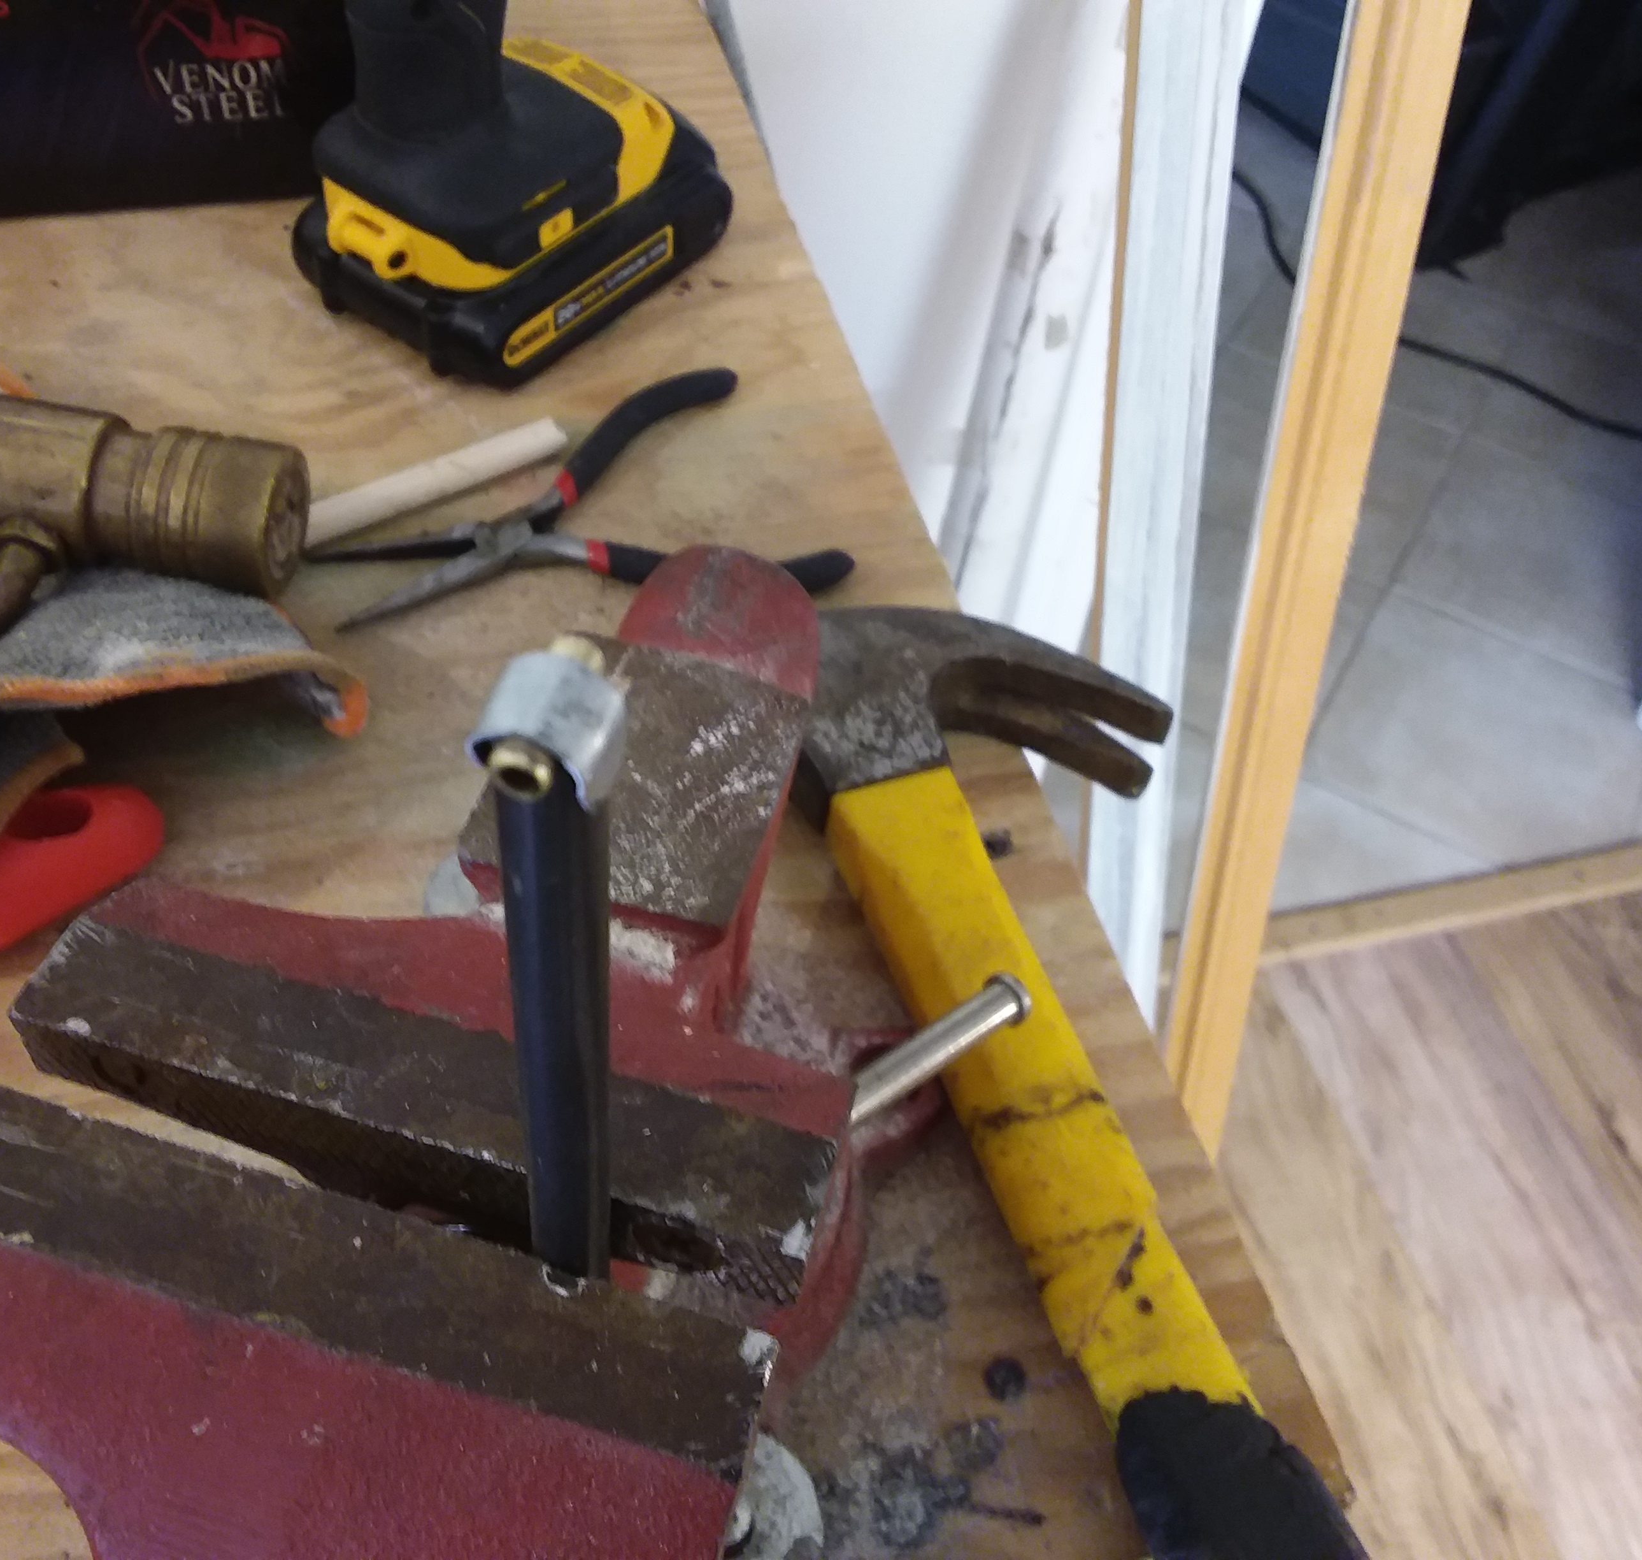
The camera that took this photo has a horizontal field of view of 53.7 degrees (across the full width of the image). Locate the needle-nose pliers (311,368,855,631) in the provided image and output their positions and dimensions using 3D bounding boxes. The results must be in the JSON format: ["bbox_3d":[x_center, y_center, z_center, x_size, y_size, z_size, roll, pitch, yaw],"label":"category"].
[{"bbox_3d":[-0.074,-0.074,0.476,0.151,0.013,0.108,-19,55,-19],"label":"needle-nose pliers"}]

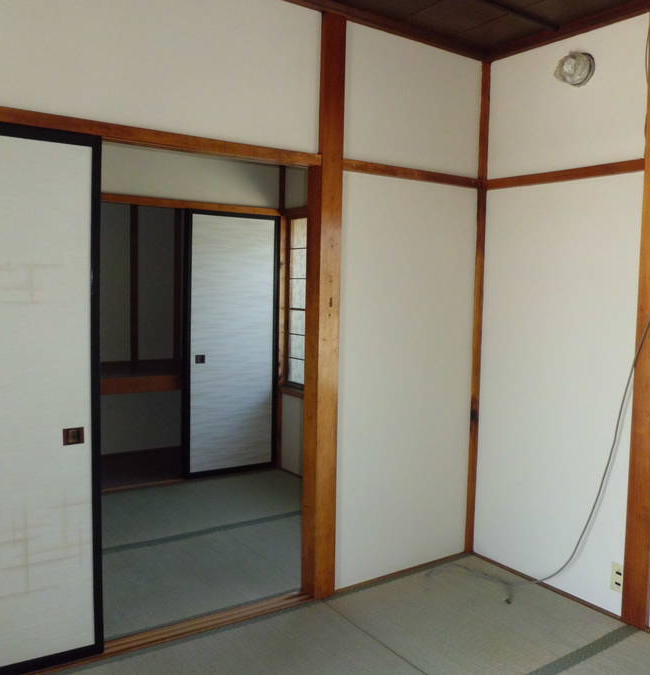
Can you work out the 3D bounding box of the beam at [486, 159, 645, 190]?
[{"bbox_3d":[0.991,-0.696,2.884,0.040,0.043,0.796,-2,5,-34],"label":"beam"}]

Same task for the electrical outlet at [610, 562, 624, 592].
[{"bbox_3d":[1.175,0.965,2.704,0.012,0.118,0.070,-2,5,-34],"label":"electrical outlet"}]

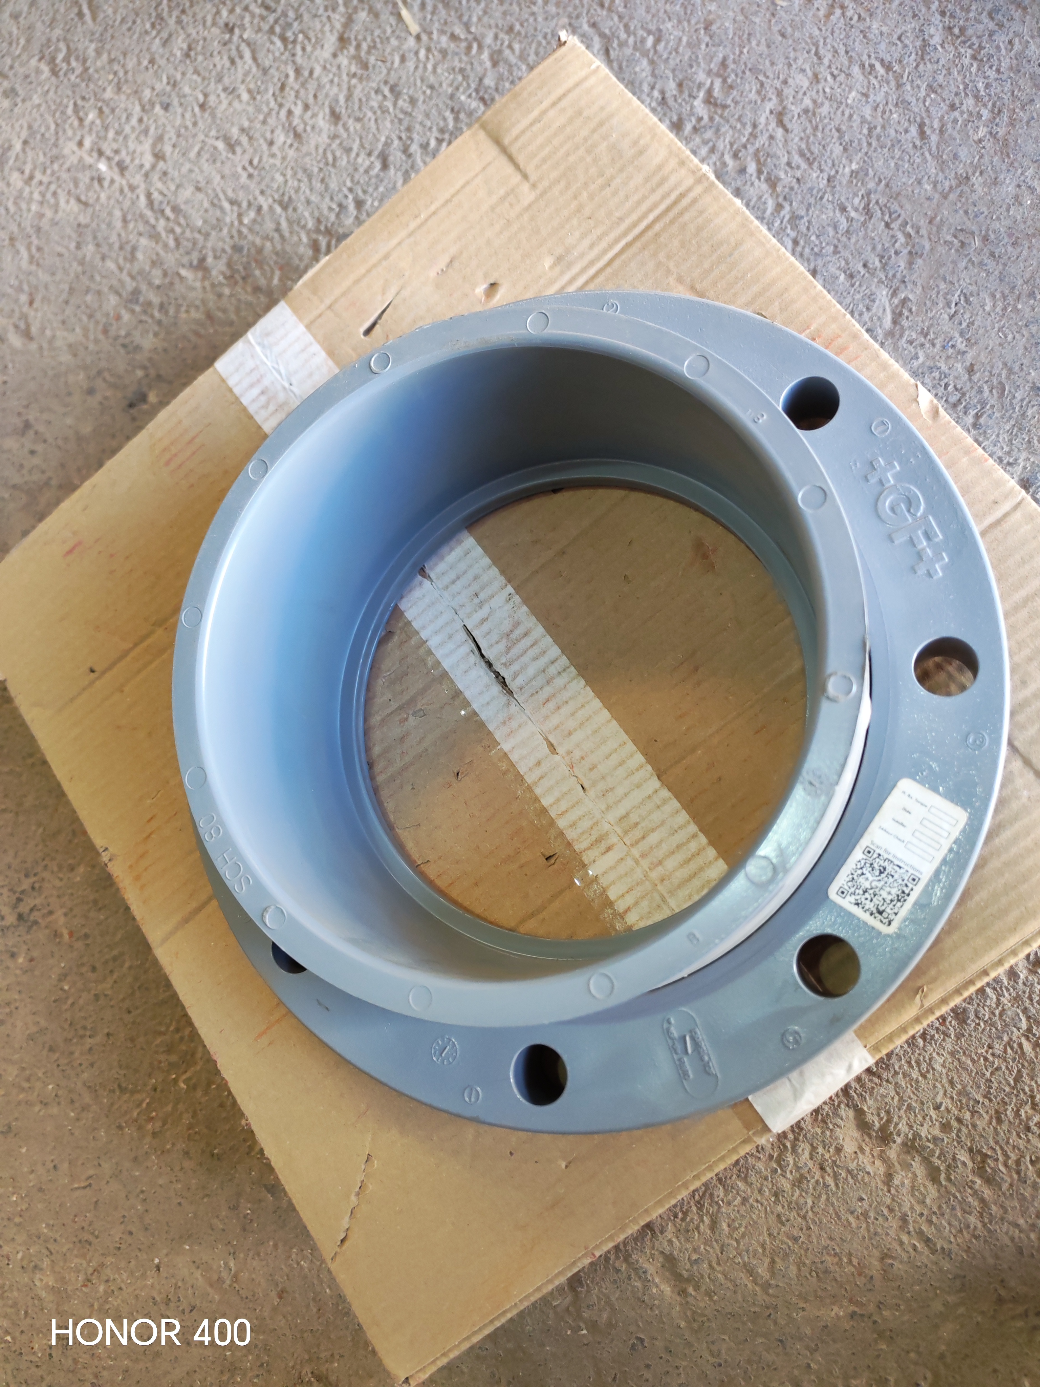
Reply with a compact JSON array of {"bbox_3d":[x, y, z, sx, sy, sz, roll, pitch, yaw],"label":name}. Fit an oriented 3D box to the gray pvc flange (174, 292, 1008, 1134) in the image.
[{"bbox_3d":[0.005,-0.006,0.421,0.342,0.116,0.342,0,80,18],"label":"gray pvc flange"}]

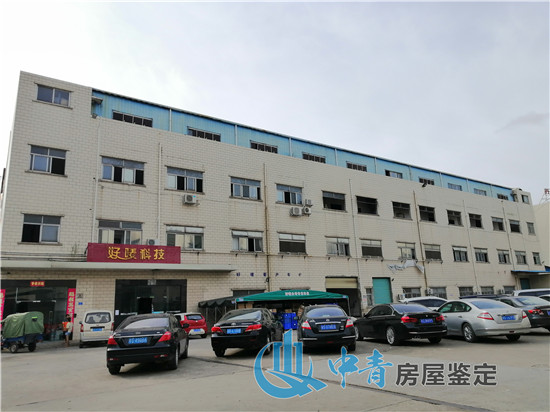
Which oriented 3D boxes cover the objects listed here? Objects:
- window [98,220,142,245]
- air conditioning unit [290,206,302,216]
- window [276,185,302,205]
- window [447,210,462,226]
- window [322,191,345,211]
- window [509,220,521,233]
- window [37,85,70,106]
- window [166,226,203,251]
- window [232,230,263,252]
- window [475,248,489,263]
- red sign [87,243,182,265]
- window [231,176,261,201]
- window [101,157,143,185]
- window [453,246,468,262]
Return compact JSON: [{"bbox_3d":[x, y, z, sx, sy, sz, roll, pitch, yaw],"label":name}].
[{"bbox_3d":[-10.304,1.860,27.509,2.782,1.640,0.200,7,-17,-34],"label":"window"},{"bbox_3d":[1.716,0.480,33.163,0.860,0.600,0.330,7,-16,-33],"label":"air conditioning unit"},{"bbox_3d":[1.238,-0.897,34.452,2.592,1.427,0.180,7,-16,-34],"label":"window"},{"bbox_3d":[21.770,1.475,50.066,2.782,1.633,0.200,7,-17,-34],"label":"window"},{"bbox_3d":[5.236,-0.367,36.179,2.570,1.544,0.150,7,-16,-33],"label":"window"},{"bbox_3d":[33.744,2.911,58.049,2.782,1.633,0.200,7,-17,-34],"label":"window"},{"bbox_3d":[-13.580,-6.738,25.354,1.727,1.036,0.180,7,-16,-34],"label":"window"},{"bbox_3d":[-5.990,2.195,27.693,2.589,1.532,0.150,7,-16,-33],"label":"window"},{"bbox_3d":[-1.990,2.620,30.357,2.559,1.543,0.150,7,-16,-33],"label":"window"},{"bbox_3d":[24.785,5.985,49.548,2.779,1.577,0.180,7,-16,-34],"label":"window"},{"bbox_3d":[-8.257,2.891,24.784,5.491,1.077,0.120,7,-16,-33],"label":"red sign"},{"bbox_3d":[-2.241,-1.273,32.051,2.620,1.499,0.180,7,-16,-34],"label":"window"},{"bbox_3d":[-10.493,-2.393,28.557,2.782,1.633,0.200,7,-17,-34],"label":"window"},{"bbox_3d":[21.129,5.573,47.030,2.776,1.577,0.180,7,-16,-34],"label":"window"}]

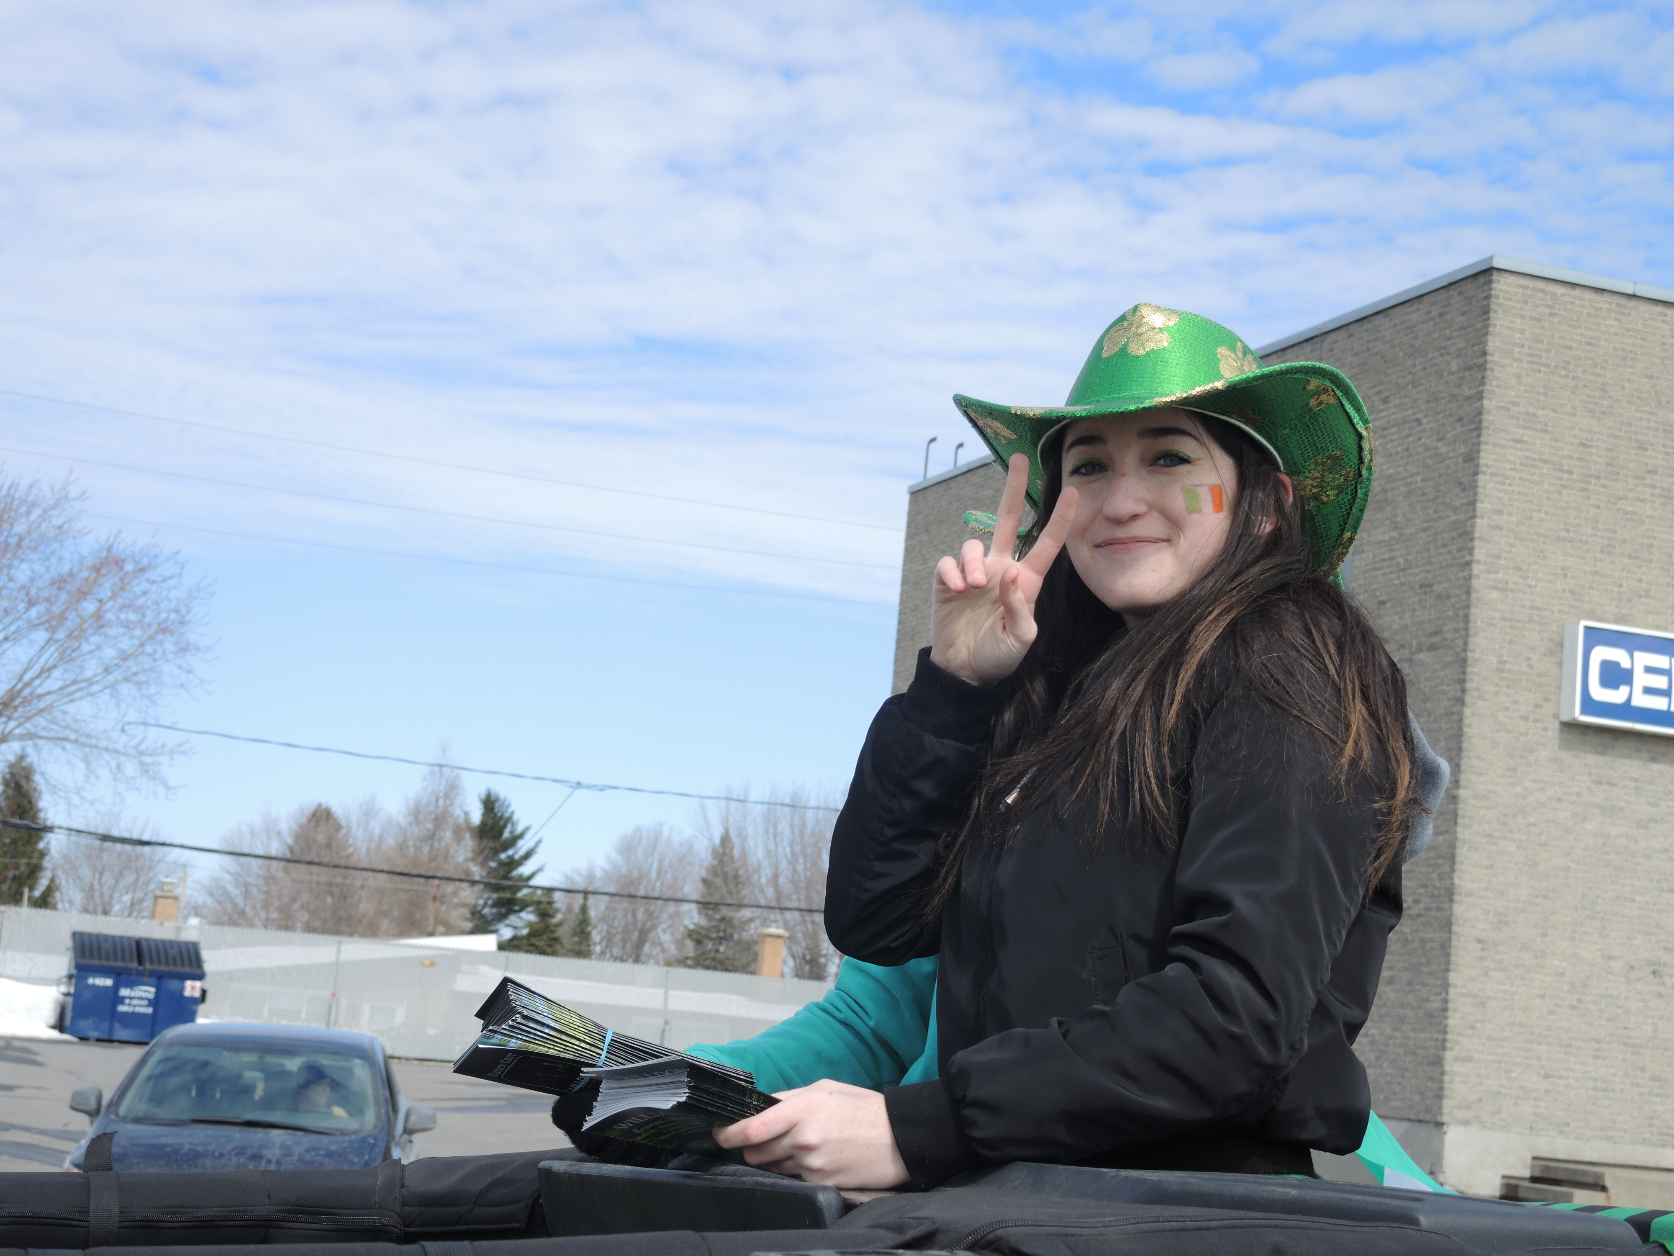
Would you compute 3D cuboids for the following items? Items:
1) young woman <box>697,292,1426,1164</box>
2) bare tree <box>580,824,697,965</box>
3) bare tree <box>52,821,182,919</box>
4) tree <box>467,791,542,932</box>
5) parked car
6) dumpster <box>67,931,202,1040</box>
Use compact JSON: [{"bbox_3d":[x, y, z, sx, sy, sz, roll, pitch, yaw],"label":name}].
[{"bbox_3d":[0.151,0.575,2.087,0.540,1.680,0.480,10,-9,-30],"label":"young woman"},{"bbox_3d":[-6.761,10.547,94.473,4.300,7.870,4.300,5,-8,0],"label":"bare tree"},{"bbox_3d":[-23.553,9.364,91.588,4.600,6.150,4.600,5,-8,0],"label":"bare tree"},{"bbox_3d":[-10.208,8.772,84.474,2.900,7.860,2.900,5,-8,0],"label":"tree"},{"bbox_3d":[-3.344,3.028,16.050,1.830,1.500,4.300,6,-8,-8],"label":"parked car"},{"bbox_3d":[-10.733,5.480,42.652,2.030,1.550,1.400,8,-8,-20],"label":"dumpster"}]

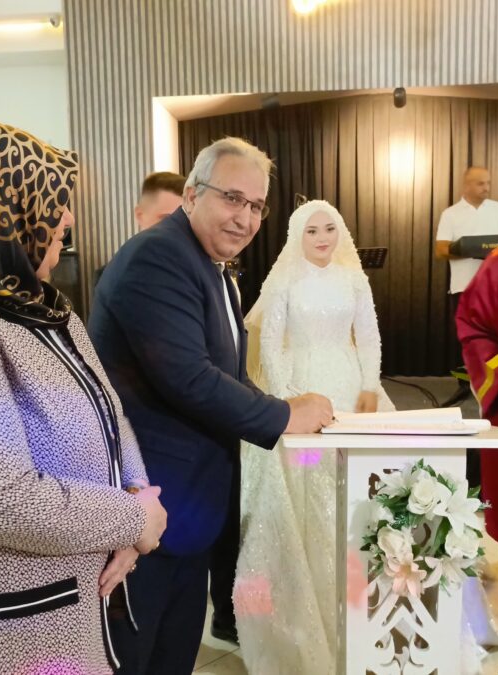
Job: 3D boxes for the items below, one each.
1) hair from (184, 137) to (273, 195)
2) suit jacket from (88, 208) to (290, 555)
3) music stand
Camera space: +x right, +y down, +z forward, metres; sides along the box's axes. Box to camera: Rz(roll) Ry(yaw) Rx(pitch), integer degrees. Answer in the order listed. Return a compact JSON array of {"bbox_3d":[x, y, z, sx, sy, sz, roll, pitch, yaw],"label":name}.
[{"bbox_3d":[-0.050,-0.398,1.460,0.180,0.150,0.200,-4,6,-22],"label":"hair"},{"bbox_3d":[-0.143,0.098,1.530,0.460,0.820,0.520,1,6,19],"label":"suit jacket"},{"bbox_3d":[0.811,-0.160,4.750,0.500,1.120,0.420,-1,6,4],"label":"music stand"}]

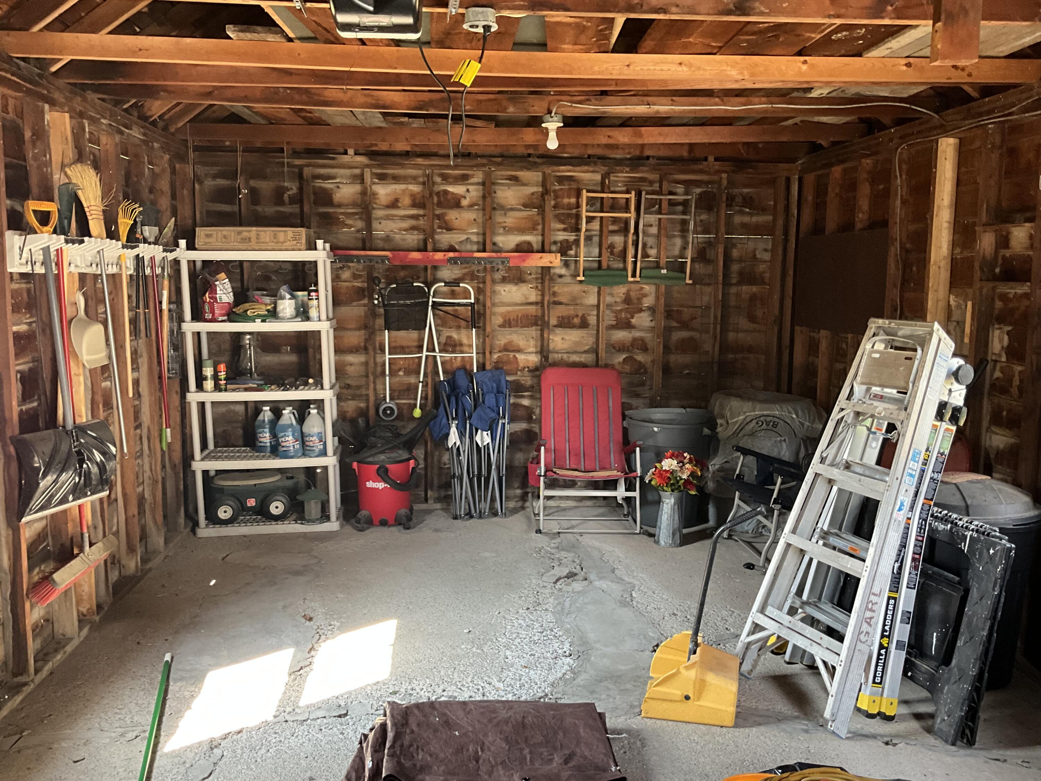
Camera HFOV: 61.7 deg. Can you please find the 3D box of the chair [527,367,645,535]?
[{"bbox_3d":[0.410,0.377,5.844,0.700,1.020,0.580,0,8,-3],"label":"chair"}]

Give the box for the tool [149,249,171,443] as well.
[{"bbox_3d":[-1.988,-0.223,4.832,0.050,1.120,0.080,0,12,-5],"label":"tool"}]

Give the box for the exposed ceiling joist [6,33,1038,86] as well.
[{"bbox_3d":[0.073,-1.310,3.487,4.120,0.096,0.050,0,8,-4],"label":"exposed ceiling joist"}]

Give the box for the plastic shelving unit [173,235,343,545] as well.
[{"bbox_3d":[-1.638,-0.028,5.655,0.890,1.850,0.440,-1,8,-5],"label":"plastic shelving unit"}]

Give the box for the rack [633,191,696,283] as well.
[{"bbox_3d":[0.988,-1.053,5.948,0.410,0.610,0.120,0,8,-3],"label":"rack"}]

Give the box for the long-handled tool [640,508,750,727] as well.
[{"bbox_3d":[0.672,0.827,3.333,0.370,0.800,0.270,2,8,11],"label":"long-handled tool"}]

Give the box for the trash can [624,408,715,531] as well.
[{"bbox_3d":[1.006,0.524,5.928,0.610,0.720,0.600,1,8,0],"label":"trash can"}]

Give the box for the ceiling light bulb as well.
[{"bbox_3d":[0.161,-1.319,4.439,0.115,0.182,0.115,0,8,-5],"label":"ceiling light bulb"}]

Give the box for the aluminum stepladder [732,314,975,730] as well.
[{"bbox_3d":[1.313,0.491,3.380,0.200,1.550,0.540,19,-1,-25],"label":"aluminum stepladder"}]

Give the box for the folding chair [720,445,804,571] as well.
[{"bbox_3d":[1.609,0.579,5.256,0.660,0.800,0.660,0,8,-7],"label":"folding chair"}]

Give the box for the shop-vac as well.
[{"bbox_3d":[-0.880,0.527,5.793,0.540,0.710,0.480,-1,8,-9],"label":"shop-vac"}]

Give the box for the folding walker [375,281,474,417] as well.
[{"bbox_3d":[-0.648,-0.273,5.962,0.700,0.975,0.200,0,8,-5],"label":"folding walker"}]

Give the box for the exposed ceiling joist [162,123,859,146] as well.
[{"bbox_3d":[-0.023,-1.575,5.360,4.250,0.105,0.045,0,8,1],"label":"exposed ceiling joist"}]

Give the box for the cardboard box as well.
[{"bbox_3d":[-1.674,-0.952,5.517,0.670,0.135,0.260,0,8,-3],"label":"cardboard box"}]

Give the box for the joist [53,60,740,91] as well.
[{"bbox_3d":[0.043,-1.374,3.823,4.200,0.105,0.045,0,8,-1],"label":"joist"}]

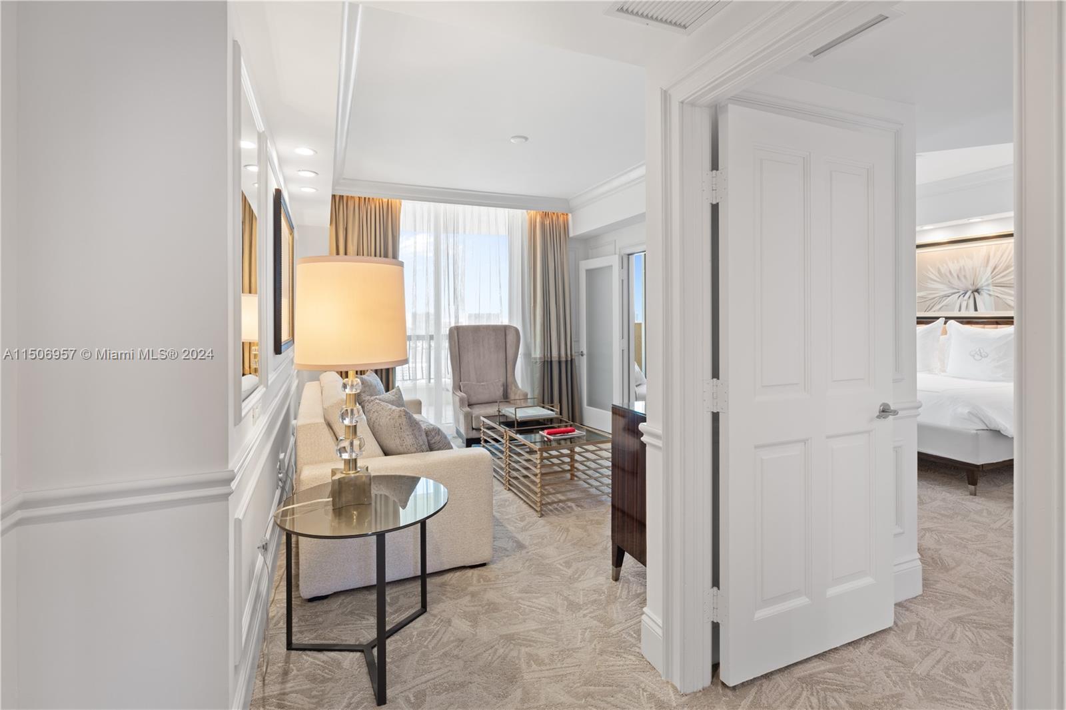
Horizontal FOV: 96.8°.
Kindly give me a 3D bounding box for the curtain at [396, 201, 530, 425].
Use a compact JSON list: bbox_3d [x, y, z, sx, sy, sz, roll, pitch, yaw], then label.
[{"bbox_3d":[-0.777,-0.469,5.680,1.680,2.640,0.140,-2,4,-22],"label":"curtain"}]

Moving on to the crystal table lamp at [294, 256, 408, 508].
[{"bbox_3d":[-0.708,0.109,1.865,0.420,0.930,0.420,-2,4,-22],"label":"crystal table lamp"}]

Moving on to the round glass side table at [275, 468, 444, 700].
[{"bbox_3d":[-0.657,0.867,1.868,0.625,0.585,0.625,-2,4,-22],"label":"round glass side table"}]

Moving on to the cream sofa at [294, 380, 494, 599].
[{"bbox_3d":[-0.981,0.634,3.168,0.930,0.840,1.820,-2,4,-22],"label":"cream sofa"}]

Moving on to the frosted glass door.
[{"bbox_3d":[0.781,-0.154,5.620,0.045,2.000,0.700,-3,5,-34],"label":"frosted glass door"}]

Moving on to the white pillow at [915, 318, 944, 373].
[{"bbox_3d":[4.232,-0.081,5.398,0.200,0.620,0.640,8,0,-23],"label":"white pillow"}]

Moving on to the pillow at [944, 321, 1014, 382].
[{"bbox_3d":[4.520,-0.028,4.739,0.200,0.630,0.660,8,0,-23],"label":"pillow"}]

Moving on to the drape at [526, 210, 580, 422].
[{"bbox_3d":[0.257,-0.478,5.909,0.660,2.620,0.200,-2,4,-22],"label":"drape"}]

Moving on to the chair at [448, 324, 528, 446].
[{"bbox_3d":[-0.479,0.286,5.181,0.710,1.210,0.760,-1,4,-20],"label":"chair"}]

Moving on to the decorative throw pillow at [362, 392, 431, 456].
[{"bbox_3d":[-0.825,0.439,2.864,0.190,0.440,0.460,-20,0,13],"label":"decorative throw pillow"}]

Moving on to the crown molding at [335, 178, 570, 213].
[{"bbox_3d":[-0.778,-1.776,5.269,2.670,0.150,0.110,-2,4,-22],"label":"crown molding"}]

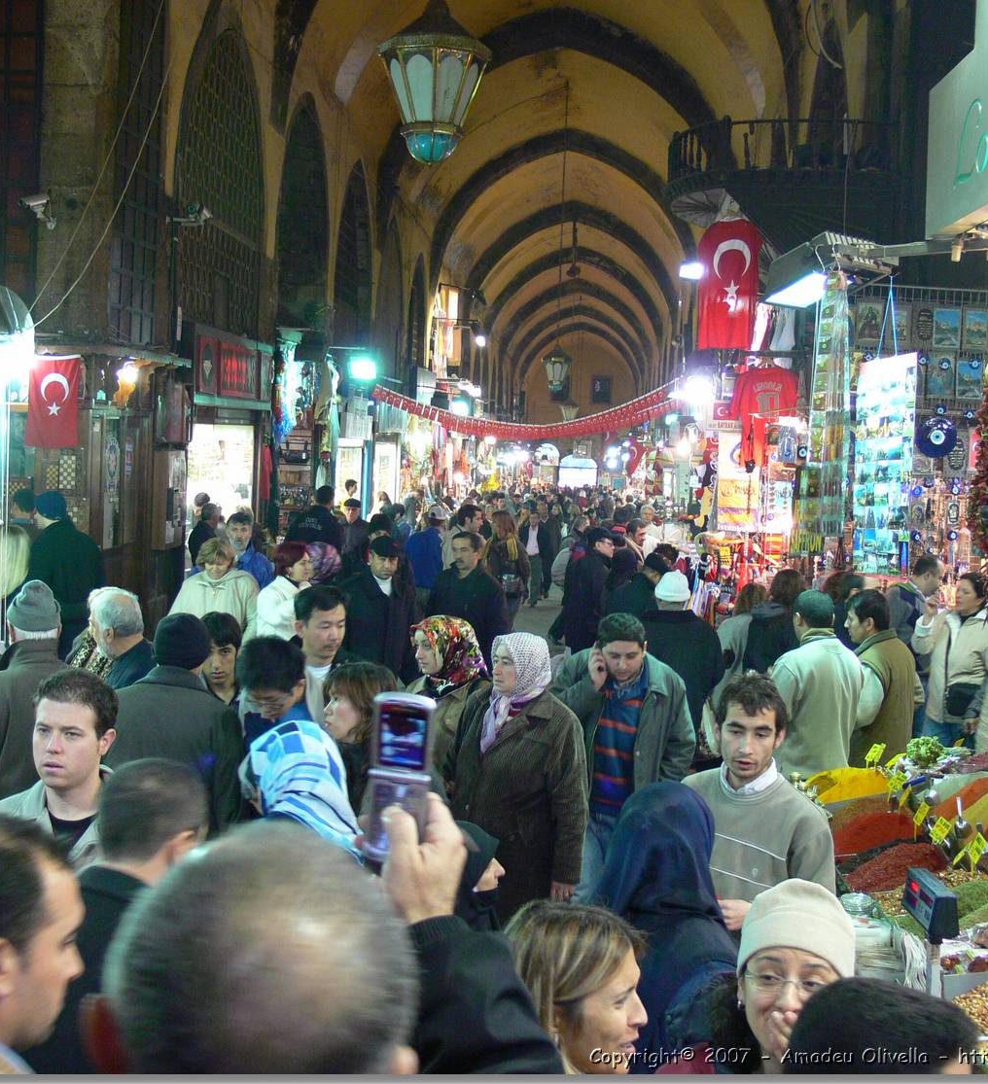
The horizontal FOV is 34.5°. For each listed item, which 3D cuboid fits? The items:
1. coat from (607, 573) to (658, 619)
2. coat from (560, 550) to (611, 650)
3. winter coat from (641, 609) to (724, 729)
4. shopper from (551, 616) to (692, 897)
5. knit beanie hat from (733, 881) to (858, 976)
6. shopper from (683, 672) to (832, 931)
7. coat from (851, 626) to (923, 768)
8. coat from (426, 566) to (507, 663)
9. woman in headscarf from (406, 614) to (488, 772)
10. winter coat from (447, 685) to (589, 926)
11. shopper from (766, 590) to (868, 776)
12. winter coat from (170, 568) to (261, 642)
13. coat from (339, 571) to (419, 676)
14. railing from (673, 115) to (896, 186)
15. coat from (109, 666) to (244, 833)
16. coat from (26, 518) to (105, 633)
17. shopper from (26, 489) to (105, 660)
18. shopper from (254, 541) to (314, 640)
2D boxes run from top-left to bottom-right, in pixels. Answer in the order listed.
[{"bbox_3d":[0.935,0.588,10.218,0.380,0.800,0.520,-1,4,-45],"label":"coat"},{"bbox_3d":[0.694,0.531,12.322,0.420,0.980,0.500,2,3,-9],"label":"coat"},{"bbox_3d":[1.019,0.790,8.719,0.540,0.850,0.360,2,3,9],"label":"winter coat"},{"bbox_3d":[0.471,1.108,5.788,0.550,1.710,0.400,3,3,18],"label":"shopper"},{"bbox_3d":[0.455,0.591,2.407,0.183,0.160,0.215,2,-9,12],"label":"knit beanie hat"},{"bbox_3d":[0.613,1.180,3.859,0.490,1.730,0.380,3,3,33],"label":"shopper"},{"bbox_3d":[1.761,0.783,7.268,0.360,0.780,0.520,4,4,44],"label":"coat"},{"bbox_3d":[-0.172,0.551,9.518,0.500,0.820,0.320,3,3,18],"label":"coat"},{"bbox_3d":[-0.209,1.079,6.185,0.360,1.600,0.480,0,3,-37],"label":"woman in headscarf"},{"bbox_3d":[0.076,0.974,5.571,0.530,0.950,0.400,4,3,38],"label":"winter coat"},{"bbox_3d":[1.431,1.065,7.088,0.520,1.710,0.340,2,3,9],"label":"shopper"},{"bbox_3d":[-1.586,0.540,9.018,0.560,0.800,0.360,2,3,-3],"label":"winter coat"},{"bbox_3d":[-0.675,0.658,9.323,0.540,1.000,0.360,2,3,-3],"label":"coat"},{"bbox_3d":[3.118,-4.297,17.314,2.500,0.620,1.100,2,3,3],"label":"railing"},{"bbox_3d":[-1.097,0.841,5.419,0.530,0.850,0.340,3,3,14],"label":"coat"},{"bbox_3d":[-2.713,0.323,10.021,0.520,0.950,0.380,-1,3,-41],"label":"coat"},{"bbox_3d":[-2.596,0.606,9.540,0.520,1.830,0.360,0,3,-37],"label":"shopper"},{"bbox_3d":[-1.267,0.816,9.536,0.380,1.650,0.480,3,3,15],"label":"shopper"}]

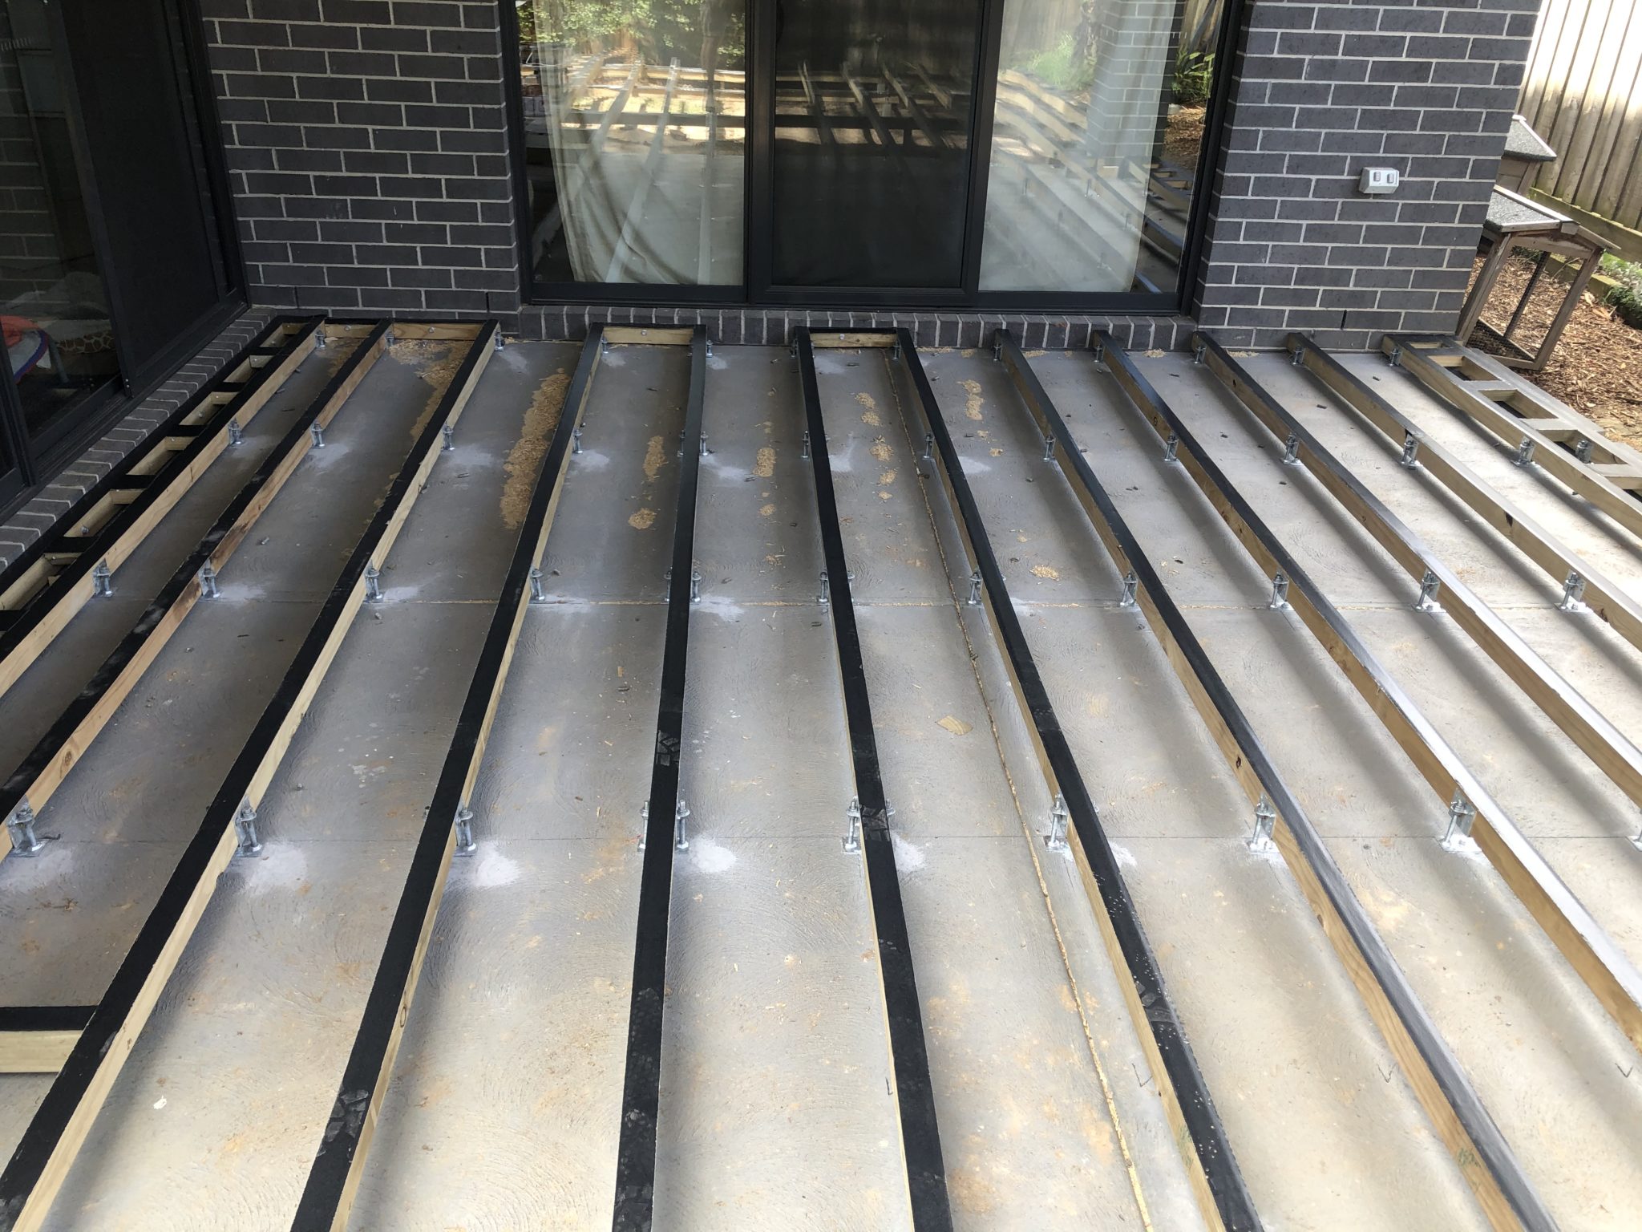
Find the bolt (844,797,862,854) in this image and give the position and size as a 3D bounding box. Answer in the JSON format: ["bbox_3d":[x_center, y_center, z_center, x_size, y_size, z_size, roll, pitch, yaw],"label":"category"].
[{"bbox_3d":[0.059,0.398,2.520,0.030,0.110,0.031,0,29,-3],"label":"bolt"}]

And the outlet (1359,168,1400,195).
[{"bbox_3d":[2.141,-1.661,5.082,0.115,0.087,0.082,0,29,-3],"label":"outlet"}]

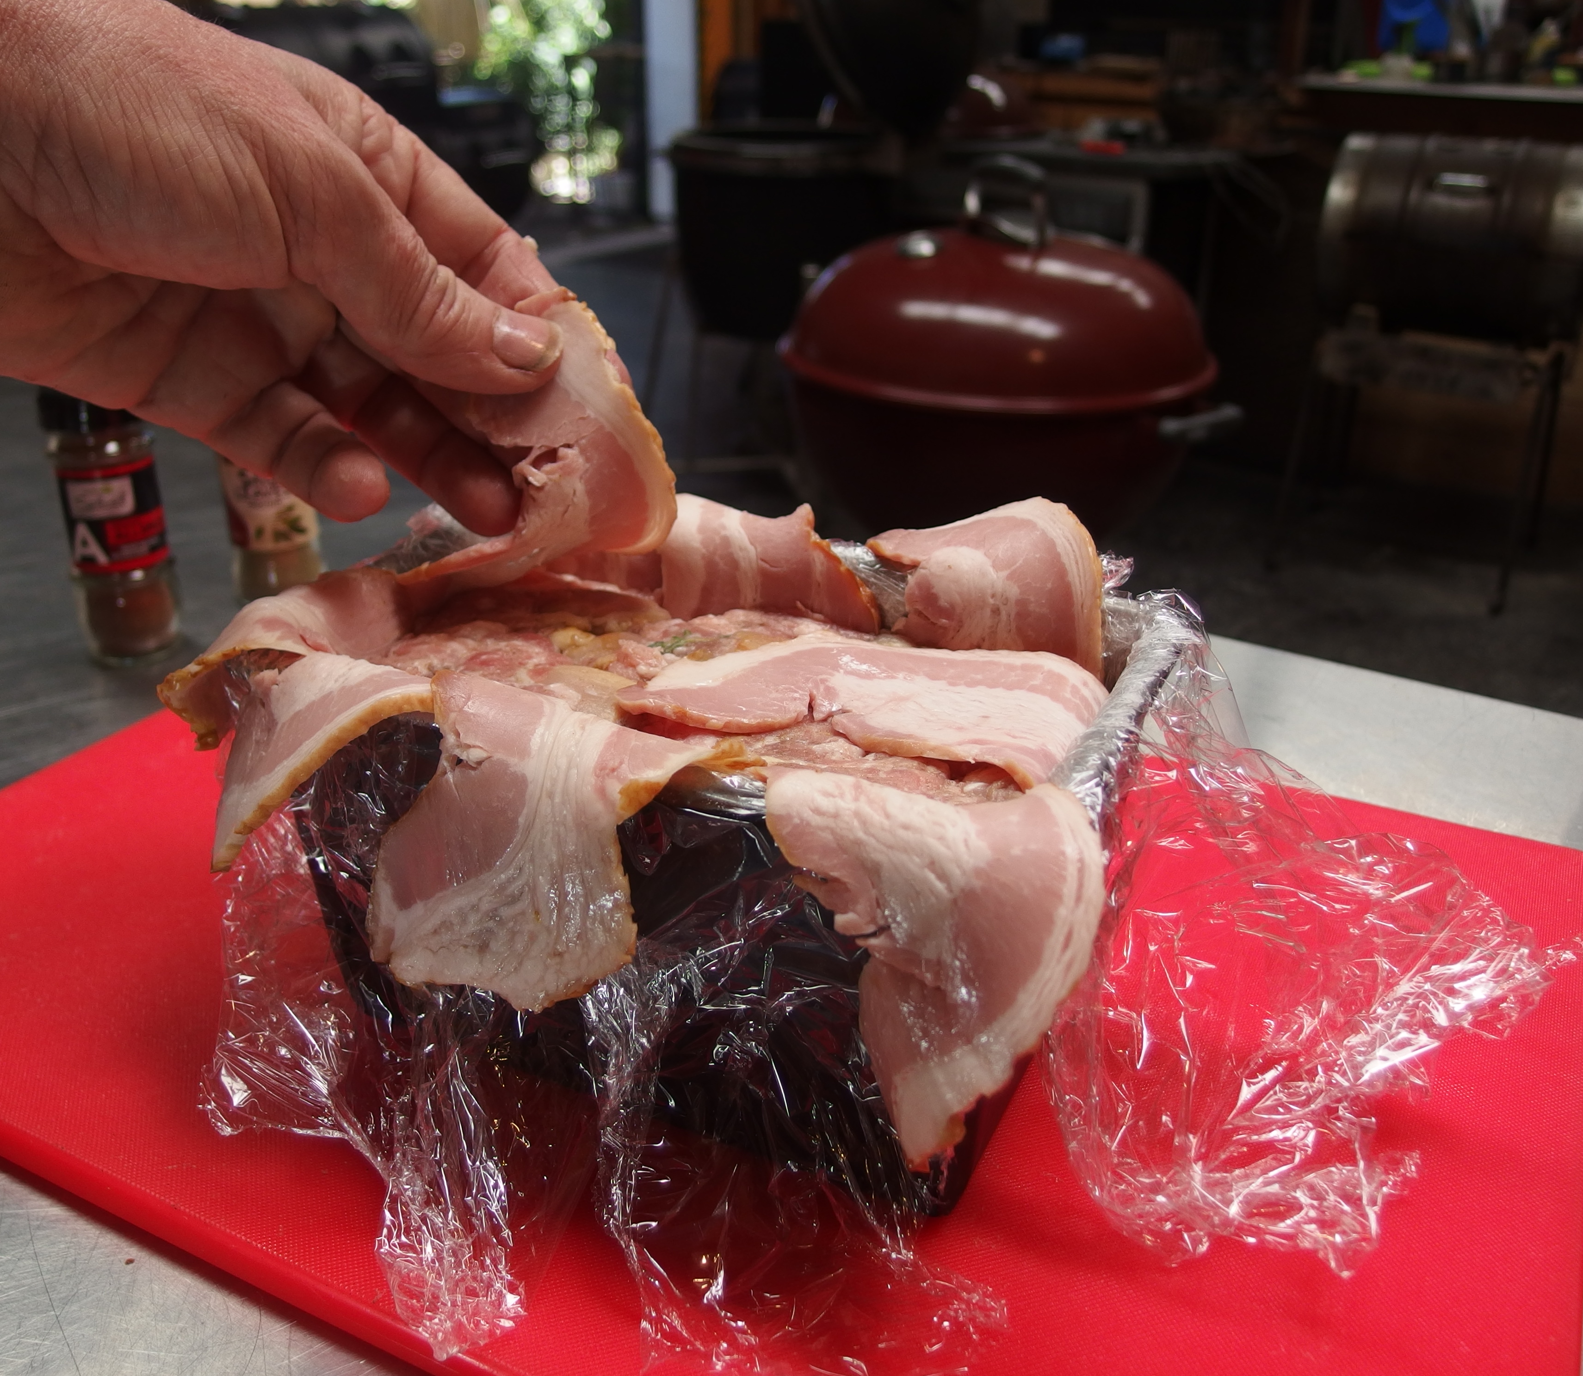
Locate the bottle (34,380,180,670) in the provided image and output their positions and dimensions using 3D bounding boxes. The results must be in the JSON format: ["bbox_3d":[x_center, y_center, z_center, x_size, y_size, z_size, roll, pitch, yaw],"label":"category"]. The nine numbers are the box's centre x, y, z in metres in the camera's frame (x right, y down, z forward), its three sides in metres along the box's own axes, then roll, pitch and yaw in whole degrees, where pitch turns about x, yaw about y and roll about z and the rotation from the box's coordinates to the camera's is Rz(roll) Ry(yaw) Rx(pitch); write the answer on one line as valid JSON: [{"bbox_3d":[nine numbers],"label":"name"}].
[{"bbox_3d":[-0.276,-0.073,0.605,0.042,0.125,0.042,-11,28,-23],"label":"bottle"}]

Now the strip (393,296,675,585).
[{"bbox_3d":[-0.065,-0.062,0.372,0.070,0.062,0.050,-8,27,-18],"label":"strip"}]

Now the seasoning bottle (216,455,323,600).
[{"bbox_3d":[-0.231,-0.091,0.660,0.039,0.111,0.039,-8,27,-18],"label":"seasoning bottle"}]

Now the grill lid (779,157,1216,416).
[{"bbox_3d":[0.278,-0.568,1.954,0.580,0.250,0.580,1,26,0],"label":"grill lid"}]

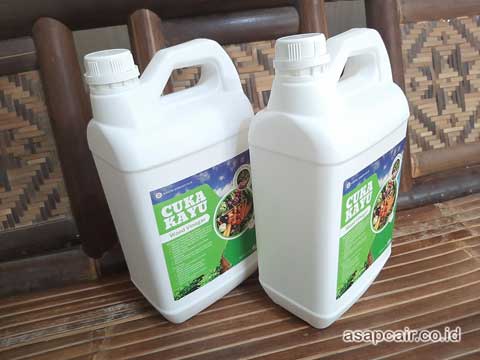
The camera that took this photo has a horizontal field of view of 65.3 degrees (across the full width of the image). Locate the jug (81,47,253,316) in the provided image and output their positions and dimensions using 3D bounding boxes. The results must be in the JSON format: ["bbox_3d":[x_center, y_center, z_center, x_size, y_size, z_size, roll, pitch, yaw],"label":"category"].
[{"bbox_3d":[-0.068,-0.001,0.463,0.177,0.325,0.119,-26,35,-32],"label":"jug"}]

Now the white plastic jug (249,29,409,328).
[{"bbox_3d":[0.106,-0.007,0.443,0.119,0.325,0.177,22,40,39],"label":"white plastic jug"}]

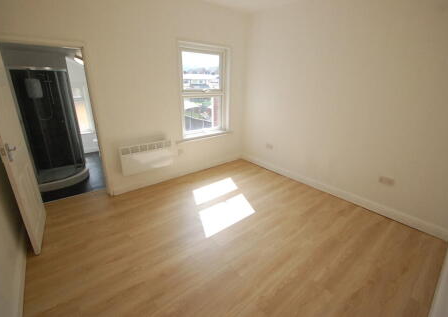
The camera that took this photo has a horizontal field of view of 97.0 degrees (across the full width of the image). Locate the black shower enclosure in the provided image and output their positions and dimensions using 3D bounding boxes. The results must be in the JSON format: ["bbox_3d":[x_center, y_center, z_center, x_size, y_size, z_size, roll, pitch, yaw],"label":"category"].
[{"bbox_3d":[-2.833,-0.491,3.210,0.860,1.840,0.860,-14,25,-36],"label":"black shower enclosure"}]

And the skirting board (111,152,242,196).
[{"bbox_3d":[-0.642,0.236,3.800,2.690,0.120,0.018,-14,25,-36],"label":"skirting board"}]

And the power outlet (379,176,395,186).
[{"bbox_3d":[2.078,0.279,2.526,0.015,0.086,0.148,-14,25,-36],"label":"power outlet"}]

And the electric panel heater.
[{"bbox_3d":[-1.198,-0.038,3.171,0.830,0.435,0.095,-14,25,-36],"label":"electric panel heater"}]

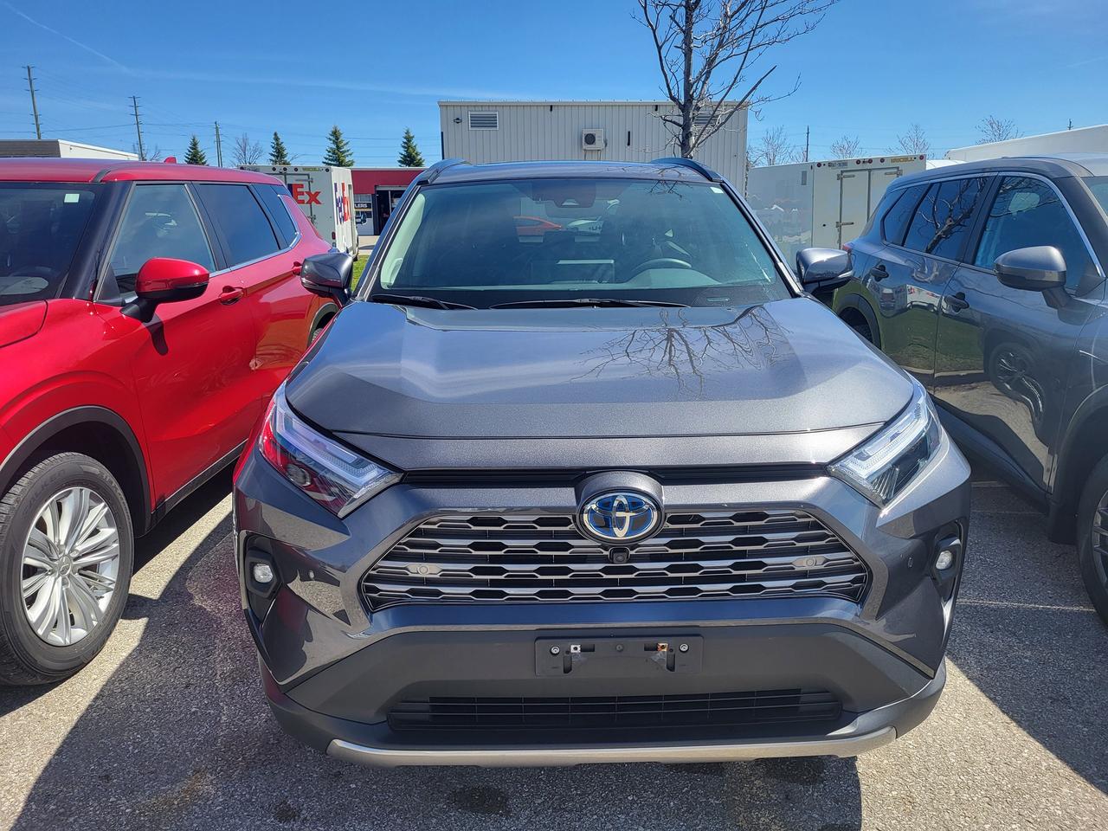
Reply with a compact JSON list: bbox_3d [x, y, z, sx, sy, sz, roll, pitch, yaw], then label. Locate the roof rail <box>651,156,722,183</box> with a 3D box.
[{"bbox_3d":[0.601,-1.237,4.246,0.100,0.130,1.820,-1,13,-1],"label":"roof rail"}]

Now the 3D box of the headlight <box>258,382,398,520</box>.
[{"bbox_3d":[-0.515,0.077,1.914,0.400,0.230,0.500,-1,13,-1],"label":"headlight"}]

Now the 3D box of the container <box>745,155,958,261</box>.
[{"bbox_3d":[6.422,-4.782,19.582,2.350,2.300,4.500,-2,14,-4],"label":"container"}]

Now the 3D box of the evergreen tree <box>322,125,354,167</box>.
[{"bbox_3d":[-19.067,-21.101,74.850,4.800,9.528,4.800,-4,14,-15],"label":"evergreen tree"}]

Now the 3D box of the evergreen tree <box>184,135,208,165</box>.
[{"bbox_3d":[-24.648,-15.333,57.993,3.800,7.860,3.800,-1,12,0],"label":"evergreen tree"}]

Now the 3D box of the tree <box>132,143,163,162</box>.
[{"bbox_3d":[-38.716,-21.824,80.609,4.300,8.827,4.300,-8,15,-26],"label":"tree"}]

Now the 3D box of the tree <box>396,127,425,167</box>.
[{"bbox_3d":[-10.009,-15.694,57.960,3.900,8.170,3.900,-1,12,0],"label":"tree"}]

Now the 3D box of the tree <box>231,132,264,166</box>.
[{"bbox_3d":[-28.064,-21.461,77.378,4.800,9.314,4.800,-6,14,-20],"label":"tree"}]

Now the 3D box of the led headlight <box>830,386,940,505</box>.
[{"bbox_3d":[0.759,0.056,1.936,0.400,0.230,0.500,-1,13,-1],"label":"led headlight"}]

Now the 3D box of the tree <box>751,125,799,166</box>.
[{"bbox_3d":[13.861,-14.602,53.155,4.500,7.410,4.500,-1,12,0],"label":"tree"}]

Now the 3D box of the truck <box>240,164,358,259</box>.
[{"bbox_3d":[-7.688,-5.991,25.845,2.420,2.850,6.300,-3,12,-8],"label":"truck"}]

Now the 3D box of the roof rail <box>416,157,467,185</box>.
[{"bbox_3d":[-0.488,-1.217,4.228,0.100,0.130,1.820,-1,13,-1],"label":"roof rail"}]

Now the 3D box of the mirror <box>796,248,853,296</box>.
[{"bbox_3d":[1.033,-0.546,3.181,0.220,0.200,0.150,-1,12,-1],"label":"mirror"}]

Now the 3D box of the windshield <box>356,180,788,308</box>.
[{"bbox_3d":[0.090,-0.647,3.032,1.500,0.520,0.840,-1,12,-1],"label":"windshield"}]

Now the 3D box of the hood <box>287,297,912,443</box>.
[{"bbox_3d":[0.114,-0.165,2.298,1.600,0.260,1.100,-1,12,-1],"label":"hood"}]

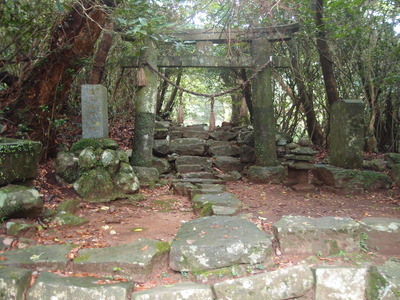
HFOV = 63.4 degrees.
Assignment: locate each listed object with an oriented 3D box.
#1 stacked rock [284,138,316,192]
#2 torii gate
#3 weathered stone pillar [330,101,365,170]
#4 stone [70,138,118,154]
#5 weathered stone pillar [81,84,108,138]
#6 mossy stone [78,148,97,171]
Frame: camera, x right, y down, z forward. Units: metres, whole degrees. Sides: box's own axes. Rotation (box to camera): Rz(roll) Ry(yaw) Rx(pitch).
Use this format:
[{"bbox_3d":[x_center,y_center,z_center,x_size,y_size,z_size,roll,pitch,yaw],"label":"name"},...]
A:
[{"bbox_3d":[1.659,0.247,5.355,0.465,0.868,0.430,0,6,0],"label":"stacked rock"},{"bbox_3d":[0.134,-0.939,5.733,3.143,2.534,0.420,0,6,0],"label":"torii gate"},{"bbox_3d":[2.586,-0.280,5.702,0.351,1.152,0.450,-1,6,-5],"label":"weathered stone pillar"},{"bbox_3d":[-1.662,-0.061,5.122,0.687,0.228,0.520,0,6,0],"label":"stone"},{"bbox_3d":[-1.655,-0.600,5.115,0.319,0.834,0.260,0,6,0],"label":"weathered stone pillar"},{"bbox_3d":[-1.699,0.142,4.892,0.226,0.322,0.280,0,6,0],"label":"mossy stone"}]

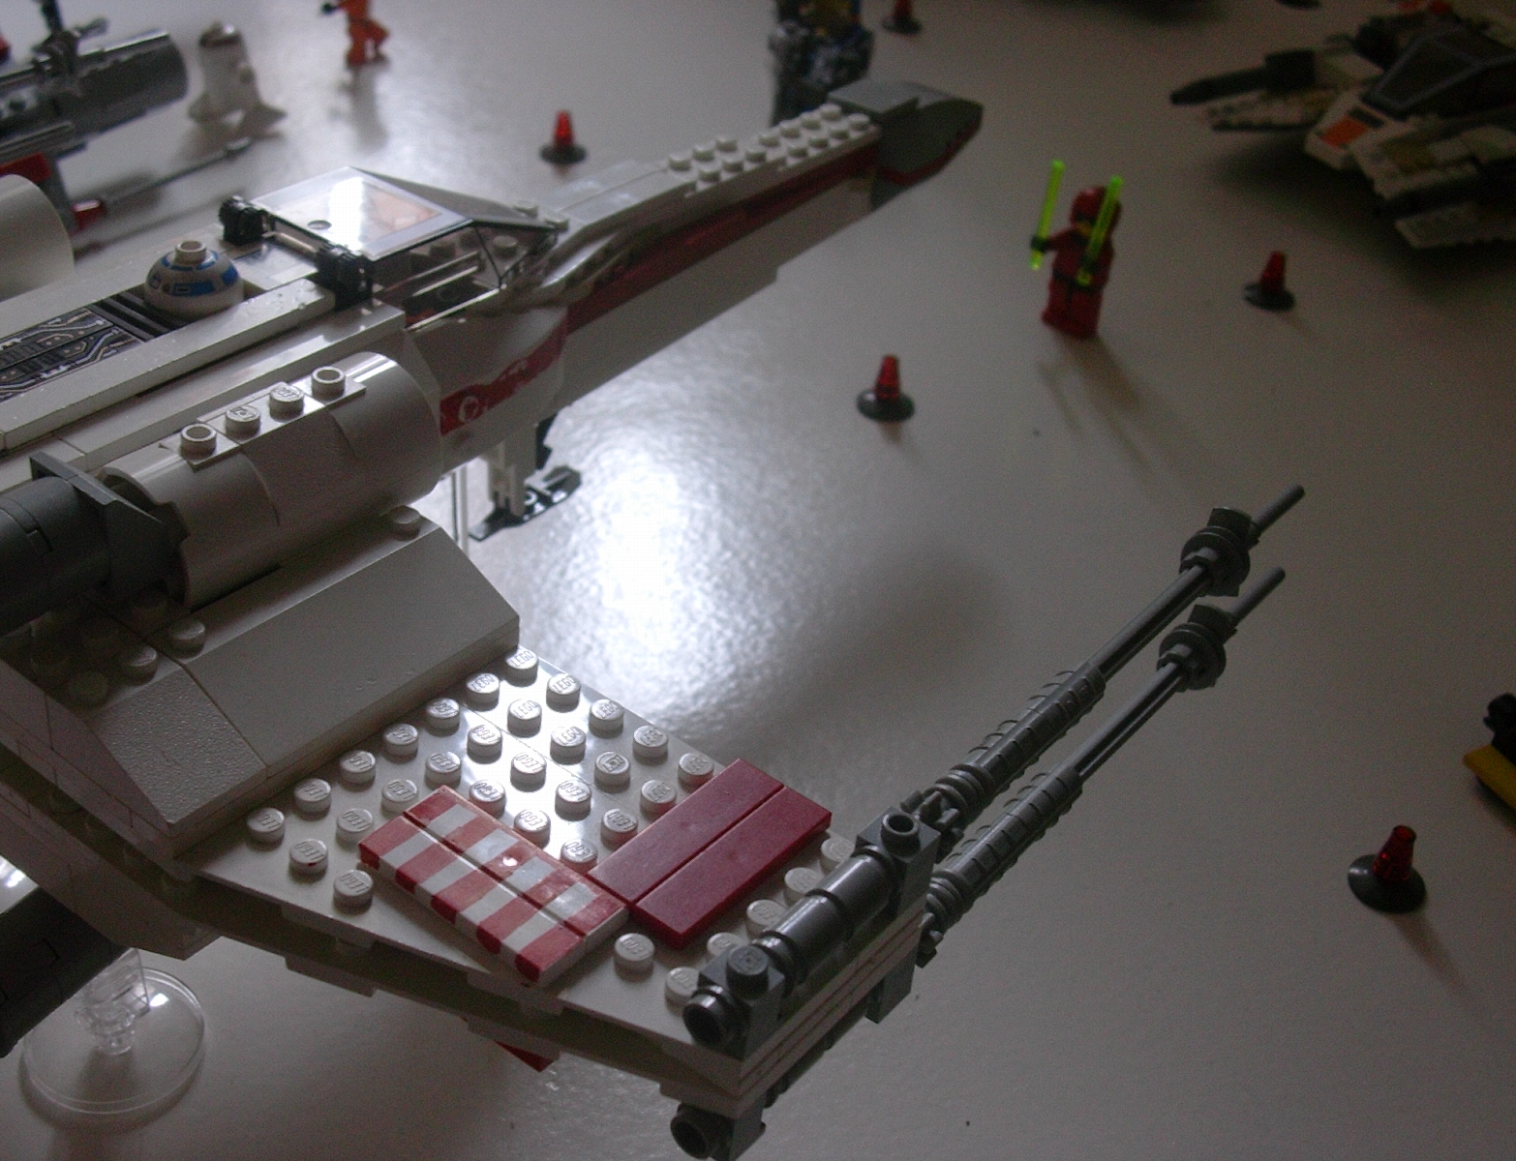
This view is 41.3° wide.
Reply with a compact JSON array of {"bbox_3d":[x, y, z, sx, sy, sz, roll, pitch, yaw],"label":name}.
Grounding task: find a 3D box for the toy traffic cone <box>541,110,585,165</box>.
[{"bbox_3d":[-0.064,-0.148,0.668,0.016,0.015,0.016,7,36,0],"label":"toy traffic cone"}]

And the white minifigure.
[{"bbox_3d":[-0.173,-0.168,0.663,0.029,0.035,0.017,12,37,7],"label":"white minifigure"}]

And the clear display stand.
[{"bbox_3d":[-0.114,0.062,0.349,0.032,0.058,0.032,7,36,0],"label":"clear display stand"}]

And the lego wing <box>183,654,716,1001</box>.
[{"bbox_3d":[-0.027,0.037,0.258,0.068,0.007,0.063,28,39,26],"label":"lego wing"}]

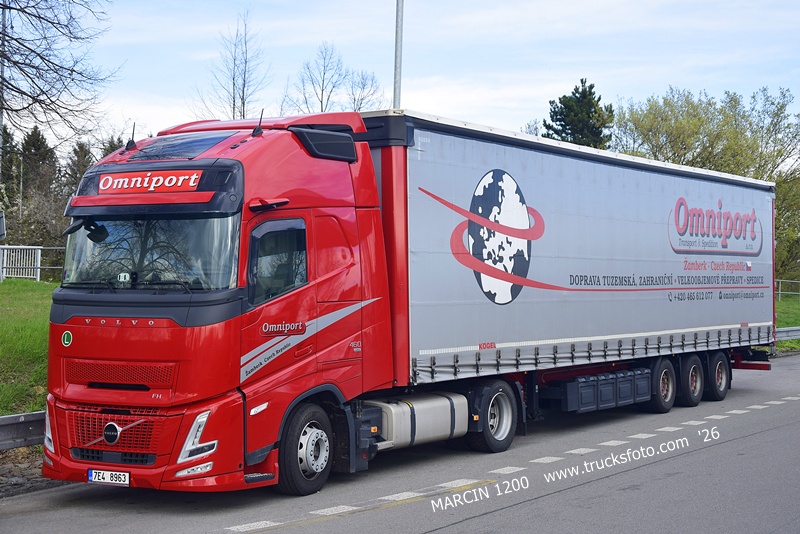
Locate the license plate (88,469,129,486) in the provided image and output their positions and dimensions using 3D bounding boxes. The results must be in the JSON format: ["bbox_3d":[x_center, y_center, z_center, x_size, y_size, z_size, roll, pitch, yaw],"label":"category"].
[{"bbox_3d":[-2.713,1.968,11.831,0.525,0.122,0.020,-1,-1,33],"label":"license plate"}]

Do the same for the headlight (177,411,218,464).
[{"bbox_3d":[-1.825,1.545,11.495,0.356,0.480,0.150,-1,-1,19],"label":"headlight"}]

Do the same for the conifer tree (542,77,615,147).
[{"bbox_3d":[8.405,-3.764,60.000,4.600,10.600,4.600,0,-1,0],"label":"conifer tree"}]

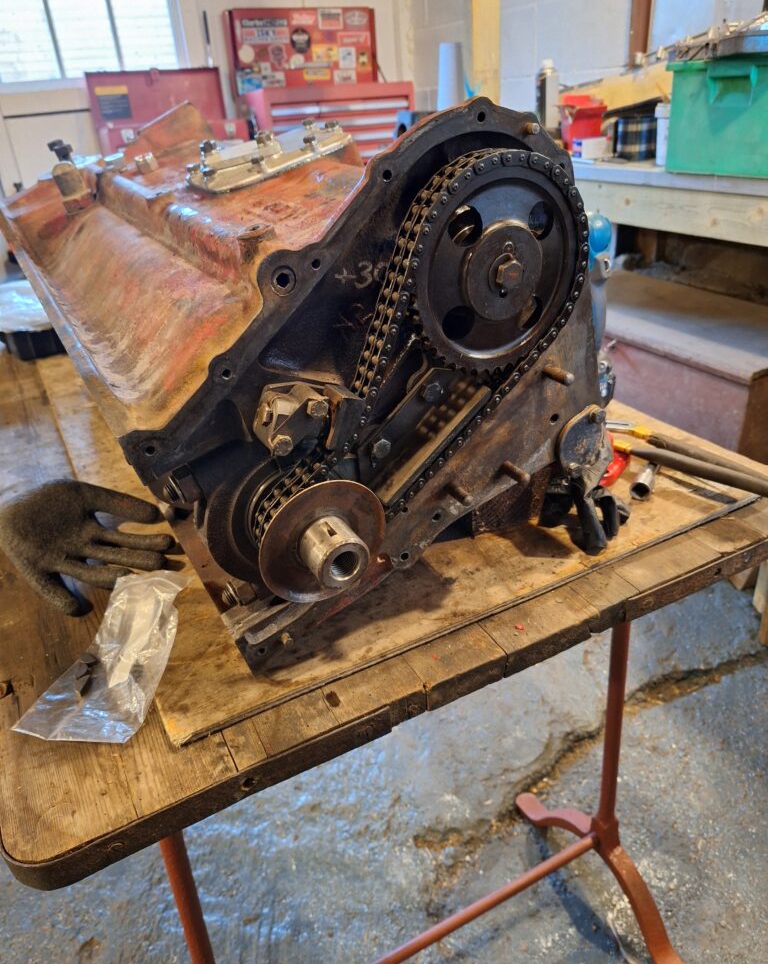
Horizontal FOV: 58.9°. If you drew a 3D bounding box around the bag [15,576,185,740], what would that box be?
[{"bbox_3d":[-0.207,0.122,0.539,0.095,0.025,0.200,-4,24,2],"label":"bag"}]

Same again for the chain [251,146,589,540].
[{"bbox_3d":[0.021,-0.063,0.430,0.136,0.303,0.024,30,8,-39],"label":"chain"}]

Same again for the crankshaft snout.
[{"bbox_3d":[-0.031,0.043,0.420,0.032,0.032,0.034,-16,33,-24],"label":"crankshaft snout"}]

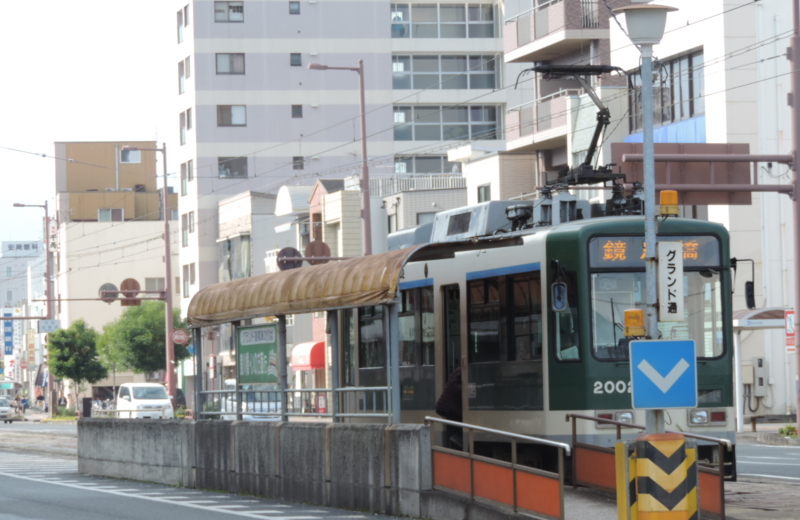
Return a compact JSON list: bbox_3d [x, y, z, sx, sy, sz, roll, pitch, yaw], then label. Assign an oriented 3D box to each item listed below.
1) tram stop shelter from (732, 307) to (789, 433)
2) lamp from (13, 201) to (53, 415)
[{"bbox_3d":[8.549,2.780,83.826,1.650,3.000,4.400,-1,-2,-14],"label":"tram stop shelter"},{"bbox_3d":[-21.258,2.910,194.553,2.150,12.560,0.400,-1,-2,-14],"label":"lamp"}]

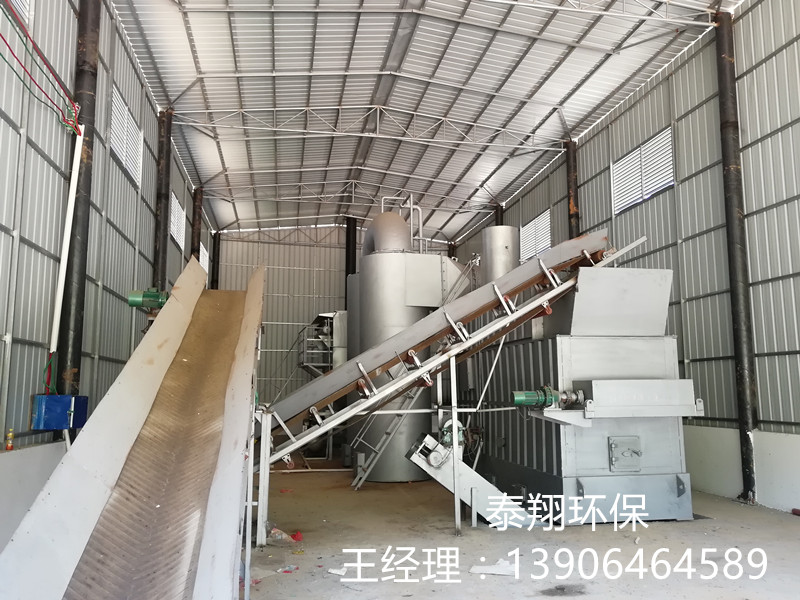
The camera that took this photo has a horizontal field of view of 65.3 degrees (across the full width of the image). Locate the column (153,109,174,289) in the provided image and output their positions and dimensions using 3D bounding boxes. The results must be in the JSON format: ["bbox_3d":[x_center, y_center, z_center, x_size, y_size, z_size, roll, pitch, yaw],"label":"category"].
[{"bbox_3d":[-5.446,-0.338,14.054,0.260,8.250,0.260,1,-8,-11],"label":"column"}]

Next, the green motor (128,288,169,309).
[{"bbox_3d":[-3.060,-0.016,7.622,0.490,0.250,0.220,1,-8,-11],"label":"green motor"}]

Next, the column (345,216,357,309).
[{"bbox_3d":[-1.966,0.932,24.981,0.380,8.840,0.380,1,-8,-11],"label":"column"}]

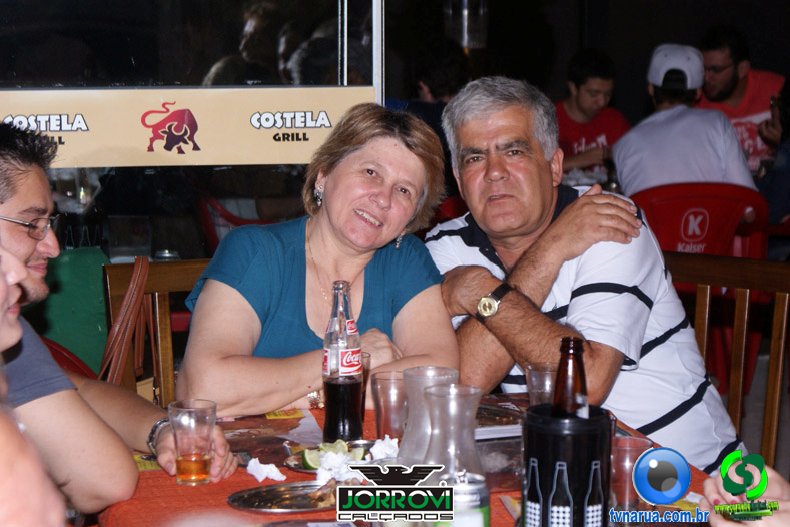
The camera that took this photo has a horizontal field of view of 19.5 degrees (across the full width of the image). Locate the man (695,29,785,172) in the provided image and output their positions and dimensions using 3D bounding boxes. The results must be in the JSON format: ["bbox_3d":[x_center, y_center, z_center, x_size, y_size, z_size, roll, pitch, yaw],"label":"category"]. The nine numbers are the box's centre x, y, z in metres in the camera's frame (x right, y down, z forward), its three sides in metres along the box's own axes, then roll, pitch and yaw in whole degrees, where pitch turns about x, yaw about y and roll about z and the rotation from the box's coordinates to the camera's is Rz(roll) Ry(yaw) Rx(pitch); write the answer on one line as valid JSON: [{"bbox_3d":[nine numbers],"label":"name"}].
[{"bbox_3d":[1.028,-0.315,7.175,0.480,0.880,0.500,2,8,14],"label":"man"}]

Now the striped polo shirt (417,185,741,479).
[{"bbox_3d":[0.326,0.170,3.879,0.460,0.560,0.340,-6,9,28],"label":"striped polo shirt"}]

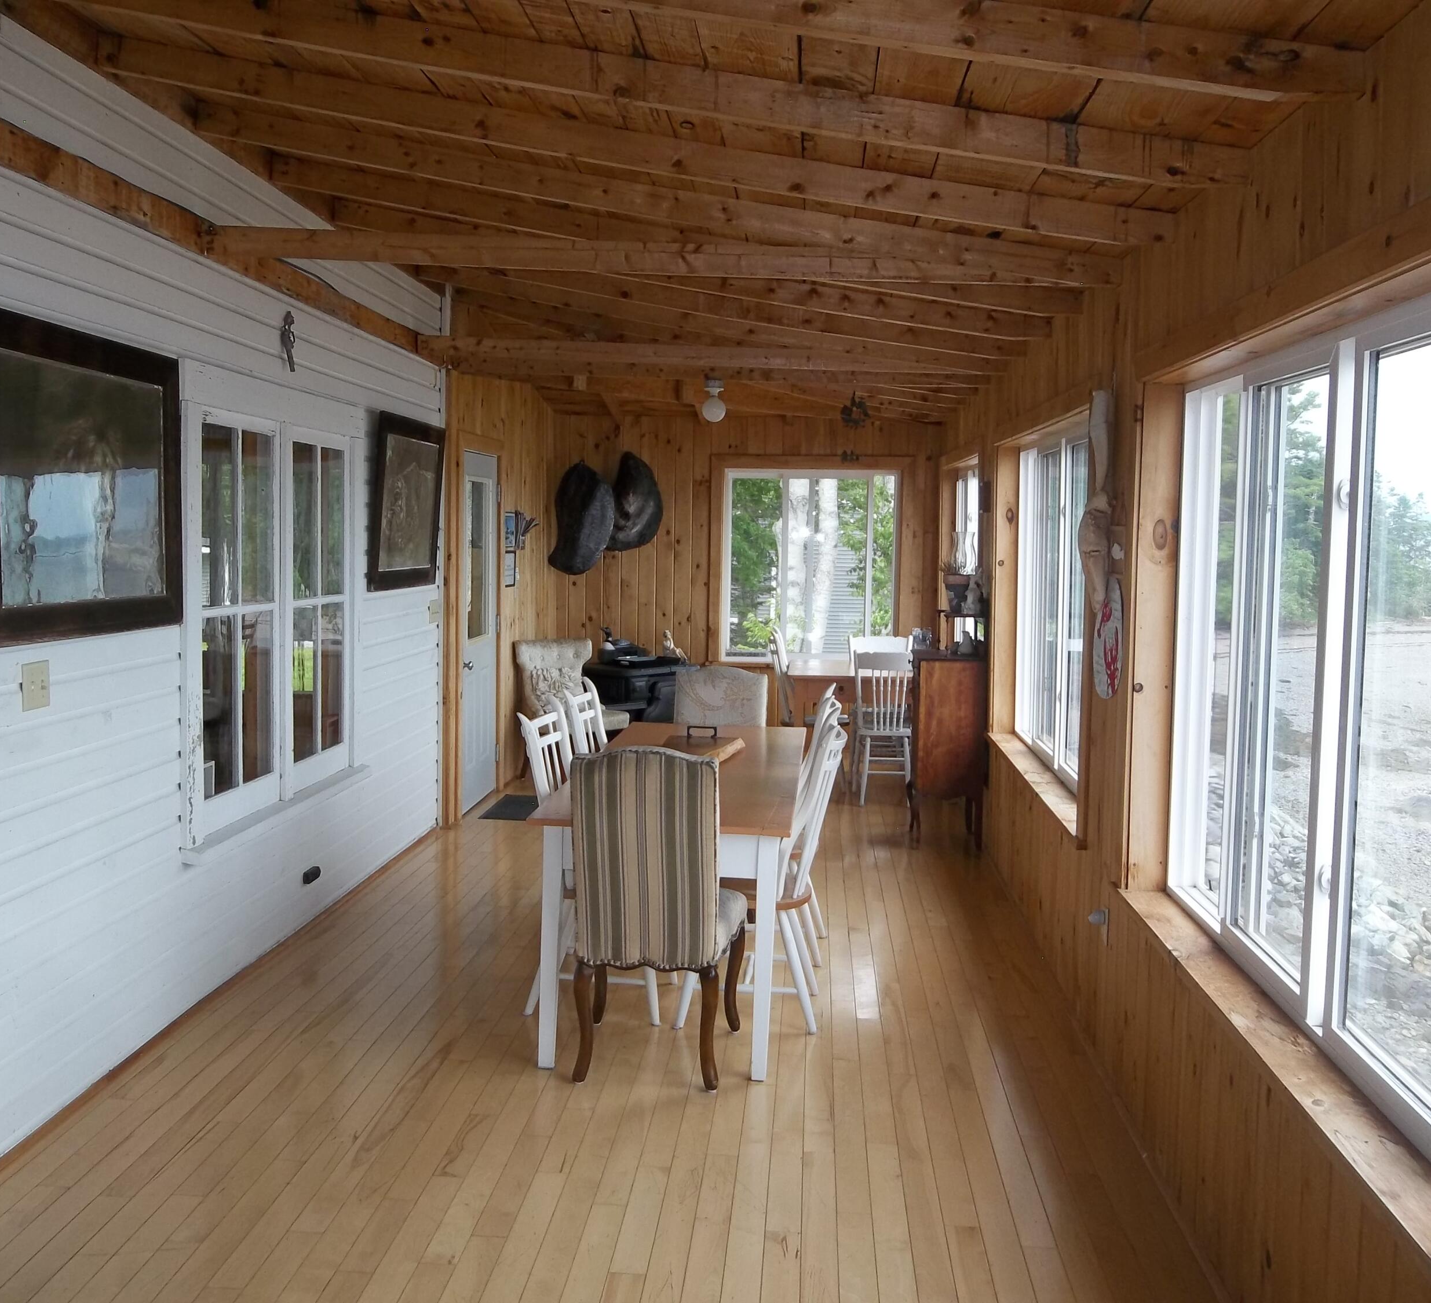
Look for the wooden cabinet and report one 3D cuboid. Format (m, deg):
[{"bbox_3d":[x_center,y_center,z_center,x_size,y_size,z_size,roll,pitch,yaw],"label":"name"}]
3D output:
[{"bbox_3d":[1.189,0.506,7.034,0.370,0.980,0.450,1,5,4],"label":"wooden cabinet"}]

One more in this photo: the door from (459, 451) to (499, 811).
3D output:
[{"bbox_3d":[-1.375,-0.129,7.879,0.050,2.020,0.810,1,5,4],"label":"door"}]

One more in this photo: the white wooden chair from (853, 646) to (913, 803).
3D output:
[{"bbox_3d":[1.024,0.440,8.147,0.420,0.910,0.490,1,5,4],"label":"white wooden chair"}]

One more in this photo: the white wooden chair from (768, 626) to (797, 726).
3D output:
[{"bbox_3d":[0.575,0.360,8.515,0.500,0.990,0.430,1,5,4],"label":"white wooden chair"}]

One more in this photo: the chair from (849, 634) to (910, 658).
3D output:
[{"bbox_3d":[1.101,0.365,9.000,0.420,0.910,0.480,1,5,4],"label":"chair"}]

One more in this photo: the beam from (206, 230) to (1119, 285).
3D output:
[{"bbox_3d":[-0.208,-1.225,4.213,2.854,0.095,0.045,4,5,6],"label":"beam"}]

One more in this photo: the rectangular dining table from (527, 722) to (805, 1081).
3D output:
[{"bbox_3d":[-0.086,0.787,4.967,0.780,0.750,2.050,1,5,5],"label":"rectangular dining table"}]

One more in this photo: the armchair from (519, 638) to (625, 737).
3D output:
[{"bbox_3d":[-0.934,0.380,8.666,0.590,0.880,0.630,-3,6,-38],"label":"armchair"}]

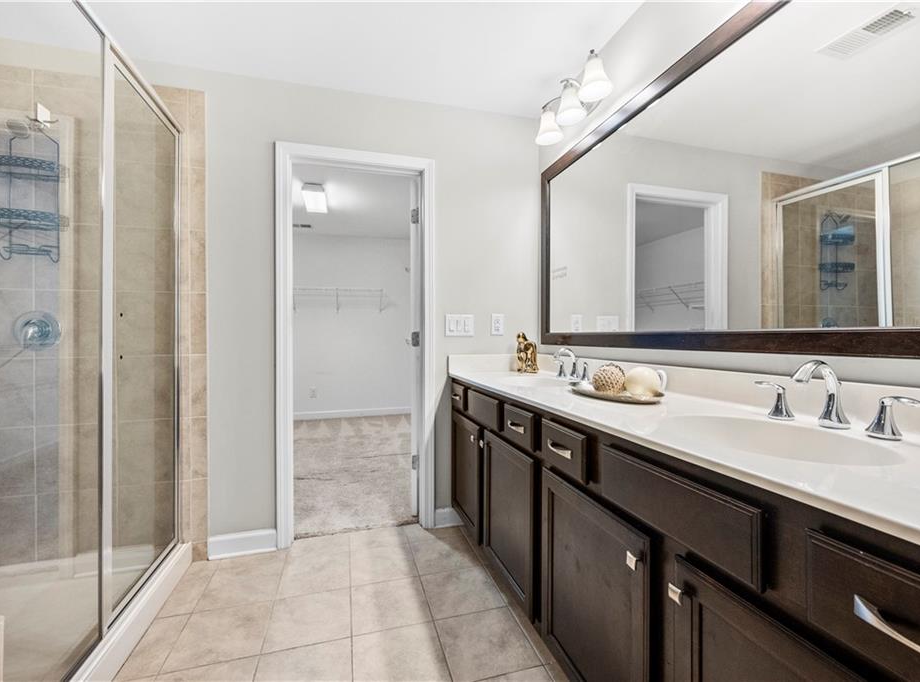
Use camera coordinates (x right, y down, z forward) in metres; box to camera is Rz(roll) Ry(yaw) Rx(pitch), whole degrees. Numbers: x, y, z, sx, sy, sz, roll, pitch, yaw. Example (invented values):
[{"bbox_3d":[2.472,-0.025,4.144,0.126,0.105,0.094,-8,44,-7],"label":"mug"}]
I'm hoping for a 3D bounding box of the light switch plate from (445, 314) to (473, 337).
[{"bbox_3d":[0.003,-0.091,2.342,0.173,0.124,0.007,0,0,-16],"label":"light switch plate"}]

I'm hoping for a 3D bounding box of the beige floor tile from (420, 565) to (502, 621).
[{"bbox_3d":[0.006,1.089,1.732,0.303,0.010,0.303,0,0,-16],"label":"beige floor tile"}]

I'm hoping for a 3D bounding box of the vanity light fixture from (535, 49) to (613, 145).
[{"bbox_3d":[0.550,-1.178,1.930,0.190,0.218,0.540,0,0,-16],"label":"vanity light fixture"}]

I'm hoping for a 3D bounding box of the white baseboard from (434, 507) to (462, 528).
[{"bbox_3d":[-0.071,1.026,2.325,0.155,0.108,0.016,0,0,-16],"label":"white baseboard"}]

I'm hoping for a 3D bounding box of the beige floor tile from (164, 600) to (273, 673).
[{"bbox_3d":[-0.877,1.092,1.484,0.305,0.009,0.301,0,0,-16],"label":"beige floor tile"}]

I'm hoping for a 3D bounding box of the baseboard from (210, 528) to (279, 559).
[{"bbox_3d":[-1.094,1.023,2.010,0.306,0.116,0.015,0,0,-16],"label":"baseboard"}]

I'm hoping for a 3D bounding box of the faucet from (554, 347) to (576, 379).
[{"bbox_3d":[0.523,0.114,1.992,0.140,0.157,0.046,0,0,-16],"label":"faucet"}]

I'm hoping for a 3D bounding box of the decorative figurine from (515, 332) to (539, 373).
[{"bbox_3d":[0.390,0.069,2.315,0.105,0.237,0.125,0,0,29],"label":"decorative figurine"}]

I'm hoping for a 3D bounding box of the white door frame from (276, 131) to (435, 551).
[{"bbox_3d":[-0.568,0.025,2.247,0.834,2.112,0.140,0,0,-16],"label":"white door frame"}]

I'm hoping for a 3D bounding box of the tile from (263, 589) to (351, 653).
[{"bbox_3d":[-0.583,1.089,1.565,0.303,0.010,0.303,0,0,-16],"label":"tile"}]

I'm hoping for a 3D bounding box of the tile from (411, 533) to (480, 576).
[{"bbox_3d":[-0.077,1.088,2.026,0.303,0.010,0.303,0,0,-16],"label":"tile"}]

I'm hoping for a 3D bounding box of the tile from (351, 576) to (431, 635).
[{"bbox_3d":[-0.288,1.089,1.648,0.303,0.010,0.303,0,0,-16],"label":"tile"}]

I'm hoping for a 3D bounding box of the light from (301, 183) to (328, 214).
[{"bbox_3d":[-1.358,-1.335,3.759,0.192,0.066,0.610,0,0,-16],"label":"light"}]

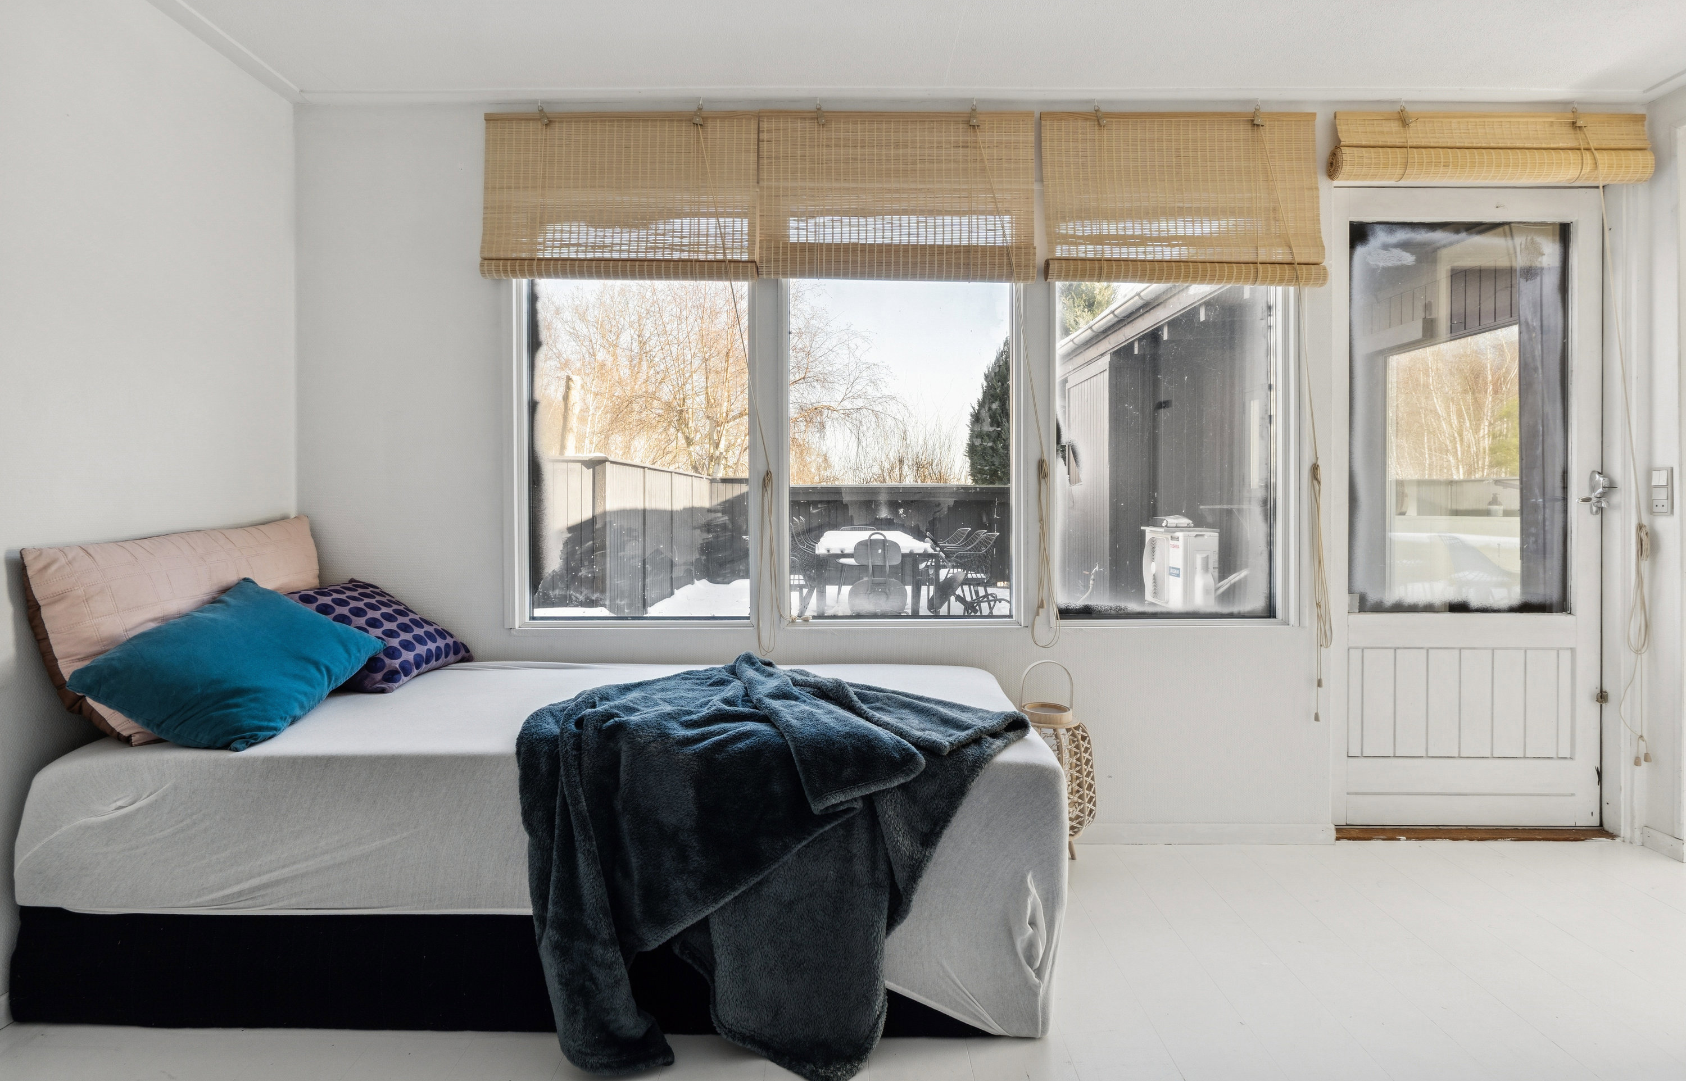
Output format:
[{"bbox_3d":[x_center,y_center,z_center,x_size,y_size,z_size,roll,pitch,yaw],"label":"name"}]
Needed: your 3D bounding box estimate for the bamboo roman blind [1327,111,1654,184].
[{"bbox_3d":[1.885,-1.140,2.570,0.935,0.225,0.130,0,2,0],"label":"bamboo roman blind"}]

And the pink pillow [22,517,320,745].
[{"bbox_3d":[-1.518,0.195,2.193,0.124,0.457,0.824,-17,2,1],"label":"pink pillow"}]

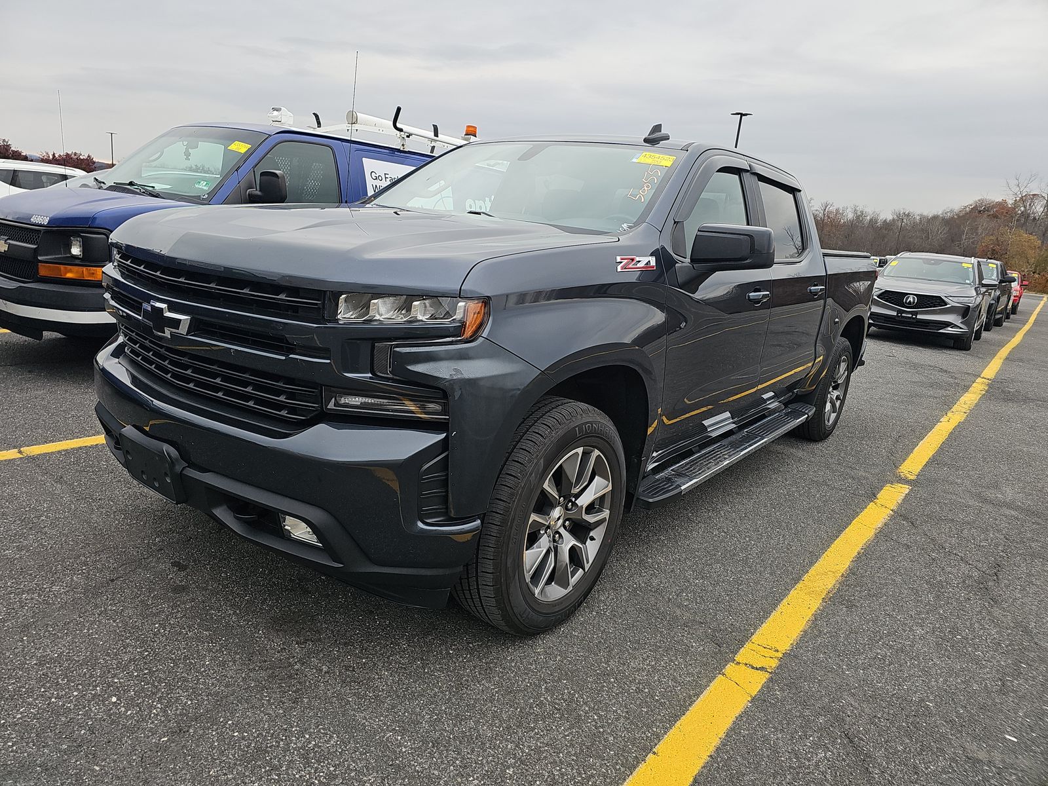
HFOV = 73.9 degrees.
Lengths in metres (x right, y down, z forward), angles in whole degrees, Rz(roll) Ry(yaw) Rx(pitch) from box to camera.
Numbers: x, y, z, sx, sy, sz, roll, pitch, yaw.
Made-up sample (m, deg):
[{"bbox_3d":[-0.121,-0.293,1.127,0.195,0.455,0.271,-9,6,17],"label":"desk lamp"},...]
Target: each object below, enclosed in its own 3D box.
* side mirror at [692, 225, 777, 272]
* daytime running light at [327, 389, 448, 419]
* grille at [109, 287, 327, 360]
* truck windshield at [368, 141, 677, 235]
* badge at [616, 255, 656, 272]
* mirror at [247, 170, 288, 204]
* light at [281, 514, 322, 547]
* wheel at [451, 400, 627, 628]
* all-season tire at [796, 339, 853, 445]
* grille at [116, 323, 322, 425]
[{"bbox_3d":[0.780,-0.541,2.625,0.285,0.180,0.170,15,16,35],"label":"side mirror"},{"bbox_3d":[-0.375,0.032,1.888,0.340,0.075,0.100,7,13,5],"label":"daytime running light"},{"bbox_3d":[-1.041,-0.247,2.164,1.240,0.095,0.170,15,16,35],"label":"grille"},{"bbox_3d":[-0.037,-1.001,3.291,1.550,0.140,0.820,15,50,35],"label":"truck windshield"},{"bbox_3d":[0.376,-0.432,2.335,0.018,0.056,0.285,15,16,35],"label":"badge"},{"bbox_3d":[-1.835,-1.478,4.998,0.260,0.260,0.190,15,16,35],"label":"mirror"},{"bbox_3d":[-0.632,0.391,1.995,0.135,0.075,0.070,10,13,17],"label":"light"},{"bbox_3d":[0.071,0.419,2.439,0.285,0.825,0.825,14,16,34],"label":"wheel"},{"bbox_3d":[2.311,-0.041,5.404,0.280,0.820,0.820,15,16,35],"label":"all-season tire"},{"bbox_3d":[-1.051,-0.082,2.211,1.160,0.130,0.160,15,16,35],"label":"grille"}]

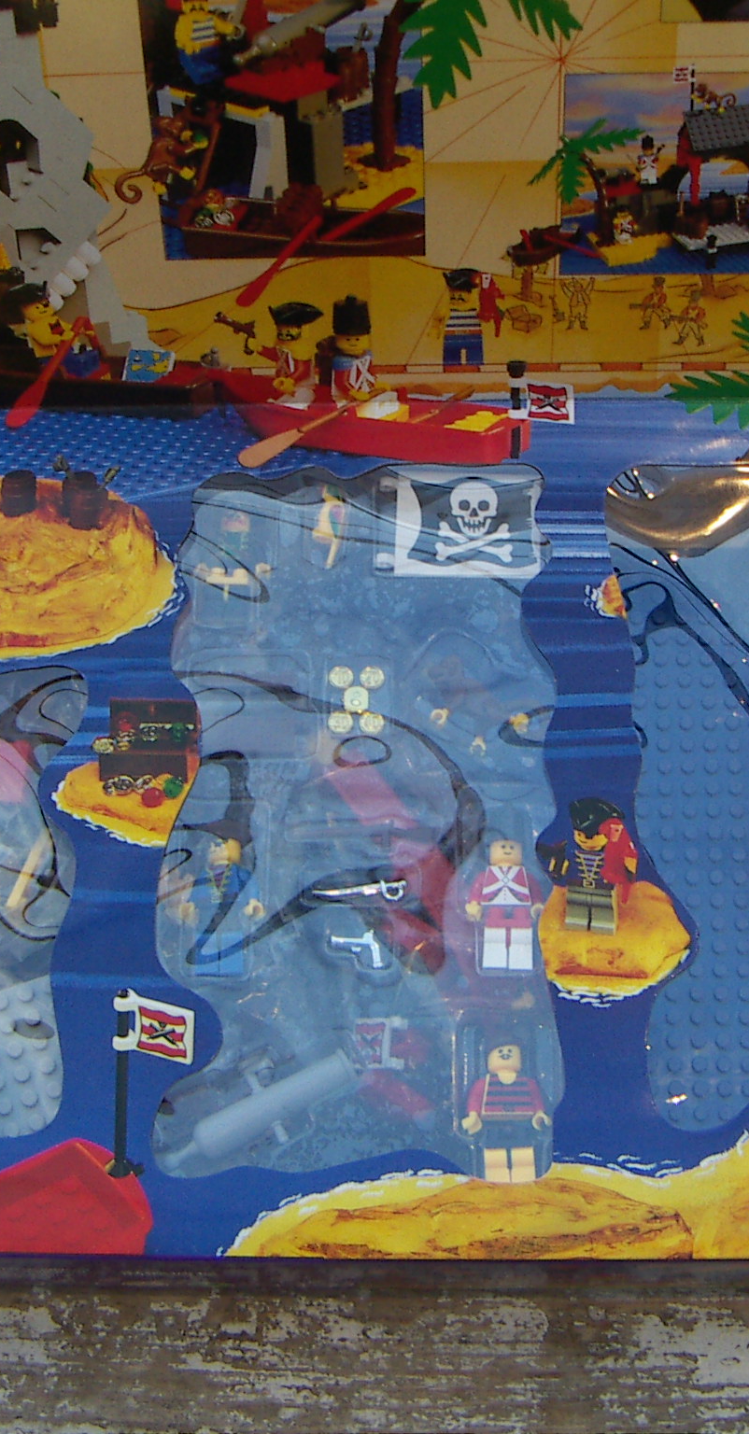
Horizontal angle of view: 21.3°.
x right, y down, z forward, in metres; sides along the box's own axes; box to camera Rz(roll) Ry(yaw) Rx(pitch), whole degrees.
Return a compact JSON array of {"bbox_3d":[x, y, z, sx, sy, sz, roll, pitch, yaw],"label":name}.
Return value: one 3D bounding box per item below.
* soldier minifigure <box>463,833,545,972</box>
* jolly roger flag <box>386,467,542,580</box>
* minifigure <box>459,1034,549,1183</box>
[{"bbox_3d":[0.042,0.060,0.639,0.025,0.012,0.041,0,69,2],"label":"soldier minifigure"},{"bbox_3d":[0.029,-0.066,0.680,0.056,0.006,0.040,0,69,2],"label":"jolly roger flag"},{"bbox_3d":[0.041,0.123,0.618,0.025,0.012,0.041,0,69,2],"label":"minifigure"}]

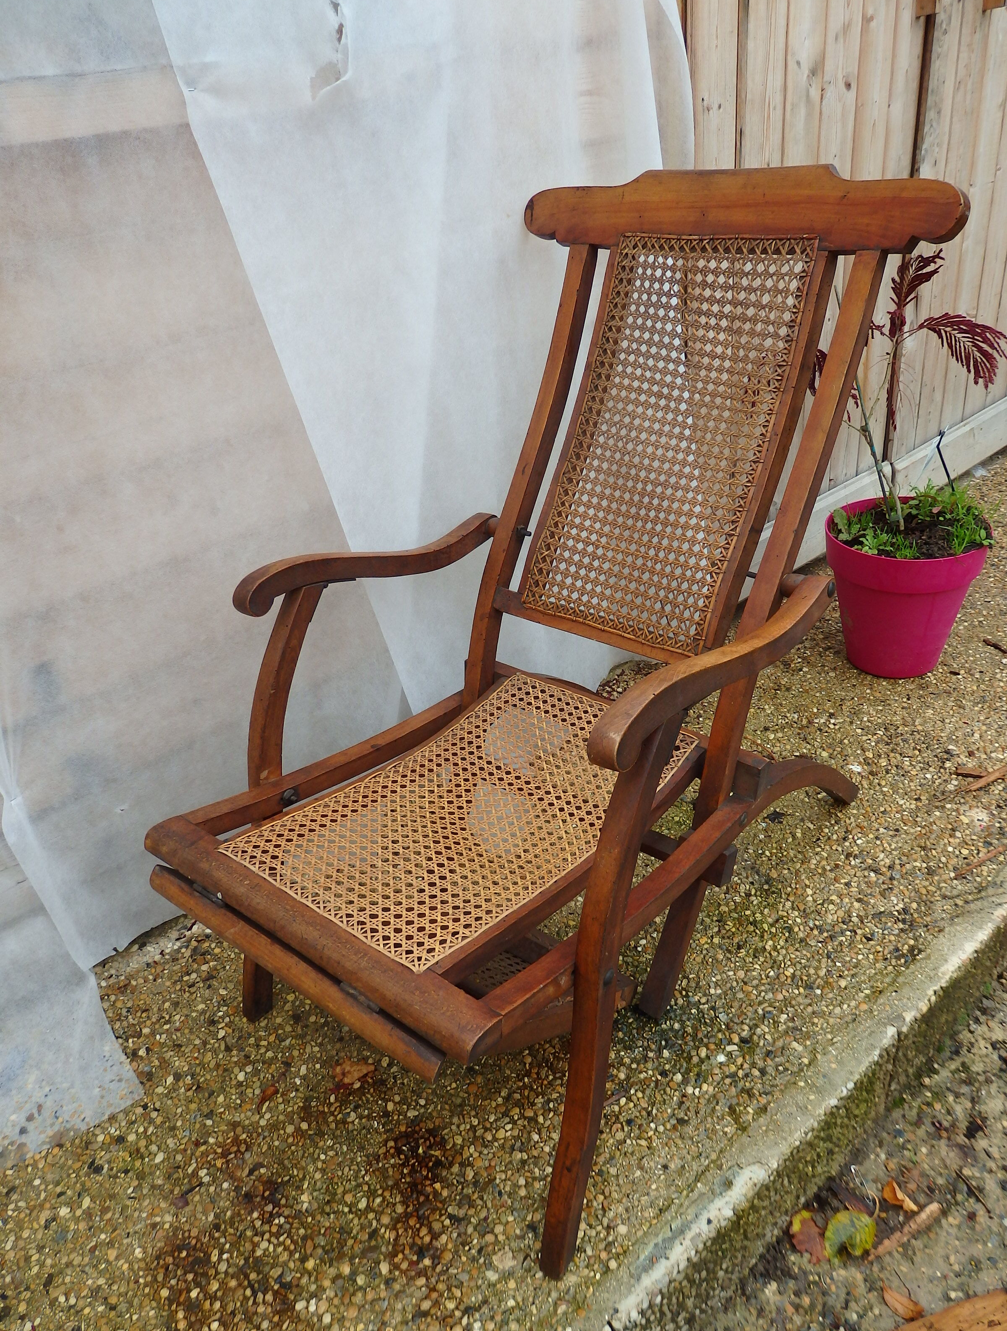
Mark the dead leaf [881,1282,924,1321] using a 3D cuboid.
[{"bbox_3d":[0.447,0.721,1.095,0.049,0.012,0.023,20,39,36],"label":"dead leaf"}]

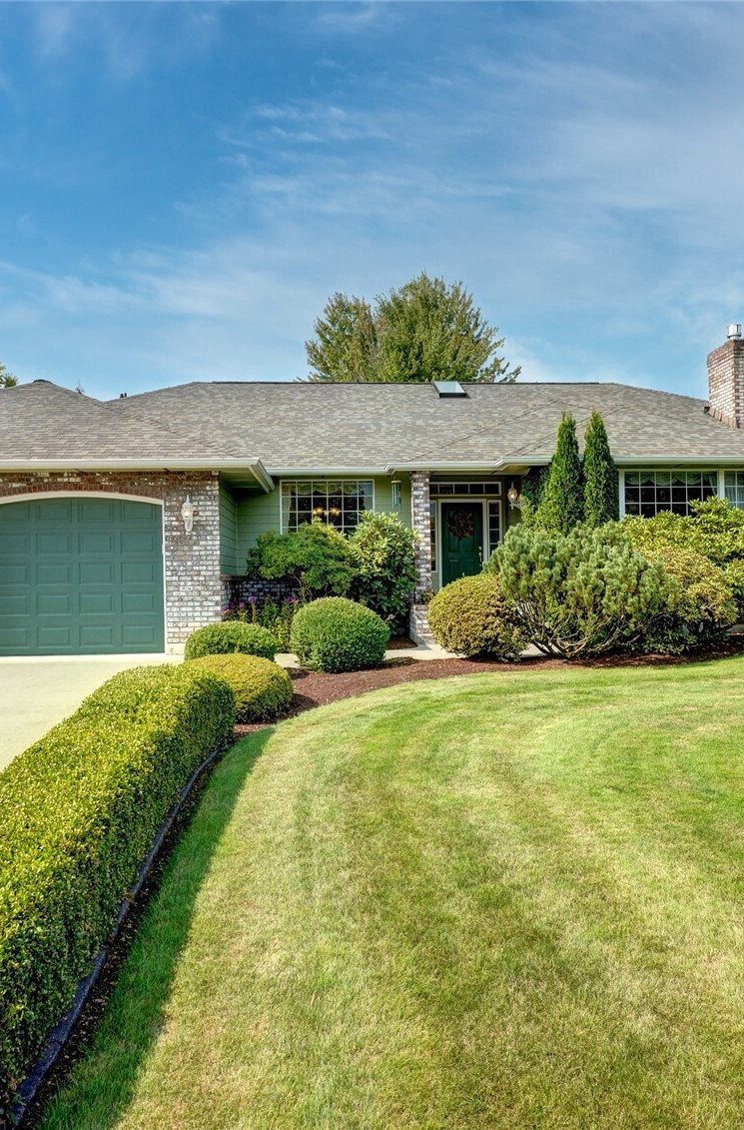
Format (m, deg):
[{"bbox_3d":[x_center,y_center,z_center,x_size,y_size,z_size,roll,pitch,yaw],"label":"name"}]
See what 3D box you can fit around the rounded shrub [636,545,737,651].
[{"bbox_3d":[4.515,0.457,10.893,1.559,1.489,1.500,-1,-1,-3],"label":"rounded shrub"}]

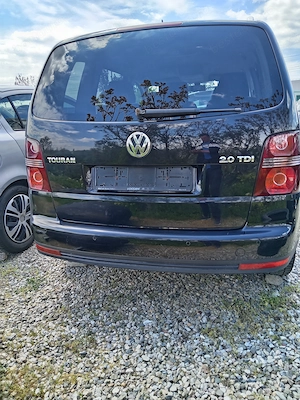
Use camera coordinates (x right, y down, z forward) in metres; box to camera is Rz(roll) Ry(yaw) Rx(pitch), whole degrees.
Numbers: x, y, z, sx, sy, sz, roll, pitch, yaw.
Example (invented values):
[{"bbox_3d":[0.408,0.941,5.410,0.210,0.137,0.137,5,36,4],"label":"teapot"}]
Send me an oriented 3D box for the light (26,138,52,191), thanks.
[{"bbox_3d":[-0.667,-0.217,1.891,0.260,0.315,0.190,1,15,13],"label":"light"}]

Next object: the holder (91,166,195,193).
[{"bbox_3d":[-0.041,-0.107,1.600,0.535,0.132,0.025,1,11,13],"label":"holder"}]

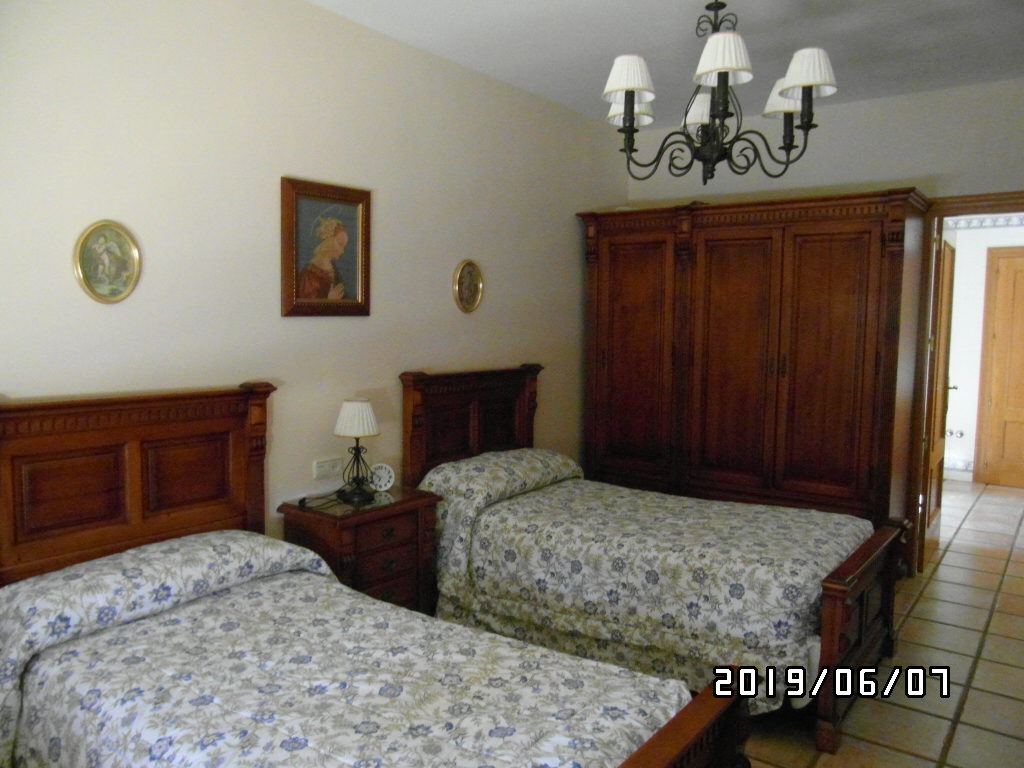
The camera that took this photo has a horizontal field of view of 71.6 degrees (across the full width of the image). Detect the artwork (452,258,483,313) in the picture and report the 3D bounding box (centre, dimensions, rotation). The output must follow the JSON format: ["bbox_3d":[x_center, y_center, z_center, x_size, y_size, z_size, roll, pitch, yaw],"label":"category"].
[{"bbox_3d":[-0.236,-0.530,3.842,0.022,0.290,0.234,4,7,38],"label":"artwork"}]

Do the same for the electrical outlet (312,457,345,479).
[{"bbox_3d":[-0.827,0.379,3.192,0.012,0.078,0.157,4,7,38],"label":"electrical outlet"}]

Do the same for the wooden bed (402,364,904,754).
[{"bbox_3d":[0.584,0.563,3.309,2.099,1.151,1.015,4,7,38],"label":"wooden bed"}]

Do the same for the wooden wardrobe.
[{"bbox_3d":[1.370,0.006,4.348,1.923,2.085,0.643,4,6,35],"label":"wooden wardrobe"}]

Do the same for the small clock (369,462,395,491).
[{"bbox_3d":[-0.598,0.432,3.273,0.122,0.126,0.040,-3,6,-33],"label":"small clock"}]

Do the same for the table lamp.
[{"bbox_3d":[-0.683,0.292,3.128,0.204,0.433,0.204,0,5,0],"label":"table lamp"}]

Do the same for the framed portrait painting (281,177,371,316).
[{"bbox_3d":[-0.804,-0.582,3.111,0.030,0.570,0.471,4,7,38],"label":"framed portrait painting"}]

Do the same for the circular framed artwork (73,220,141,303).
[{"bbox_3d":[-1.371,-0.414,2.414,0.022,0.282,0.216,4,7,38],"label":"circular framed artwork"}]

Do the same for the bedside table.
[{"bbox_3d":[-0.663,0.829,3.147,0.379,0.633,0.579,4,7,38],"label":"bedside table"}]

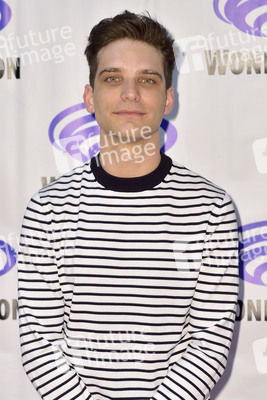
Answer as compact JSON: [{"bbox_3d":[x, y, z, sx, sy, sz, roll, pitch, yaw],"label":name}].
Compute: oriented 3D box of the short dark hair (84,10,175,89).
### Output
[{"bbox_3d":[-0.007,-0.288,1.560,0.180,0.190,0.215,2,-3,-1],"label":"short dark hair"}]

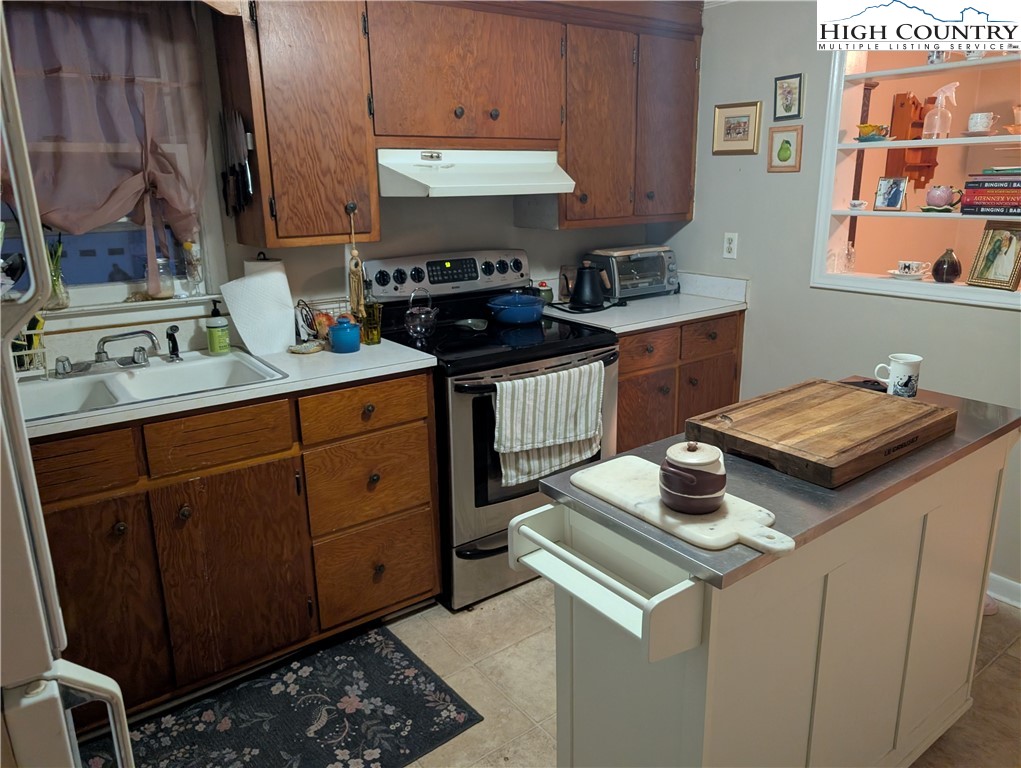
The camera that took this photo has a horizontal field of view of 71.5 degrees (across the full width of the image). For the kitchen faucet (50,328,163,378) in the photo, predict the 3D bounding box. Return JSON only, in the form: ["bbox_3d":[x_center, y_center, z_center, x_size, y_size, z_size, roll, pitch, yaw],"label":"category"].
[{"bbox_3d":[-1.187,-0.090,2.078,0.275,0.135,0.180,-12,20,-34],"label":"kitchen faucet"}]

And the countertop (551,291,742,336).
[{"bbox_3d":[0.537,-0.329,3.163,0.845,0.034,0.623,-12,18,-33],"label":"countertop"}]

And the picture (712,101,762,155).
[{"bbox_3d":[0.972,-1.087,3.031,0.022,0.207,0.235,-12,18,-33],"label":"picture"}]

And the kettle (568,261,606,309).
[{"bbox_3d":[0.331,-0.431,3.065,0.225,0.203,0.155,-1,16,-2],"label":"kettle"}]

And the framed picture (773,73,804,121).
[{"bbox_3d":[1.109,-1.133,2.814,0.020,0.167,0.122,-12,18,-33],"label":"framed picture"}]

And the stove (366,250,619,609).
[{"bbox_3d":[-0.073,0.109,2.756,0.760,1.180,0.690,-12,20,-34],"label":"stove"}]

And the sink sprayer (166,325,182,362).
[{"bbox_3d":[-1.071,-0.134,2.270,0.042,0.114,0.055,-16,21,-42],"label":"sink sprayer"}]

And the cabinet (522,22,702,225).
[{"bbox_3d":[0.428,-1.083,3.060,0.805,0.757,0.310,-12,20,-34],"label":"cabinet"}]

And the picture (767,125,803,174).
[{"bbox_3d":[1.101,-0.935,2.832,0.018,0.174,0.150,-12,20,-34],"label":"picture"}]

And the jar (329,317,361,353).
[{"bbox_3d":[-0.562,-0.167,2.376,0.107,0.109,0.107,-1,16,0],"label":"jar"}]

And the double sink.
[{"bbox_3d":[-1.142,0.079,2.081,0.840,0.185,0.550,-12,18,-33],"label":"double sink"}]

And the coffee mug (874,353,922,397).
[{"bbox_3d":[0.995,-0.019,1.824,0.118,0.097,0.089,7,18,29],"label":"coffee mug"}]

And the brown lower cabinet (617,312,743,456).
[{"bbox_3d":[0.538,0.102,3.270,0.807,0.888,0.630,-12,20,-34],"label":"brown lower cabinet"}]

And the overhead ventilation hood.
[{"bbox_3d":[-0.154,-0.775,2.597,0.760,0.152,0.488,-12,20,-34],"label":"overhead ventilation hood"}]

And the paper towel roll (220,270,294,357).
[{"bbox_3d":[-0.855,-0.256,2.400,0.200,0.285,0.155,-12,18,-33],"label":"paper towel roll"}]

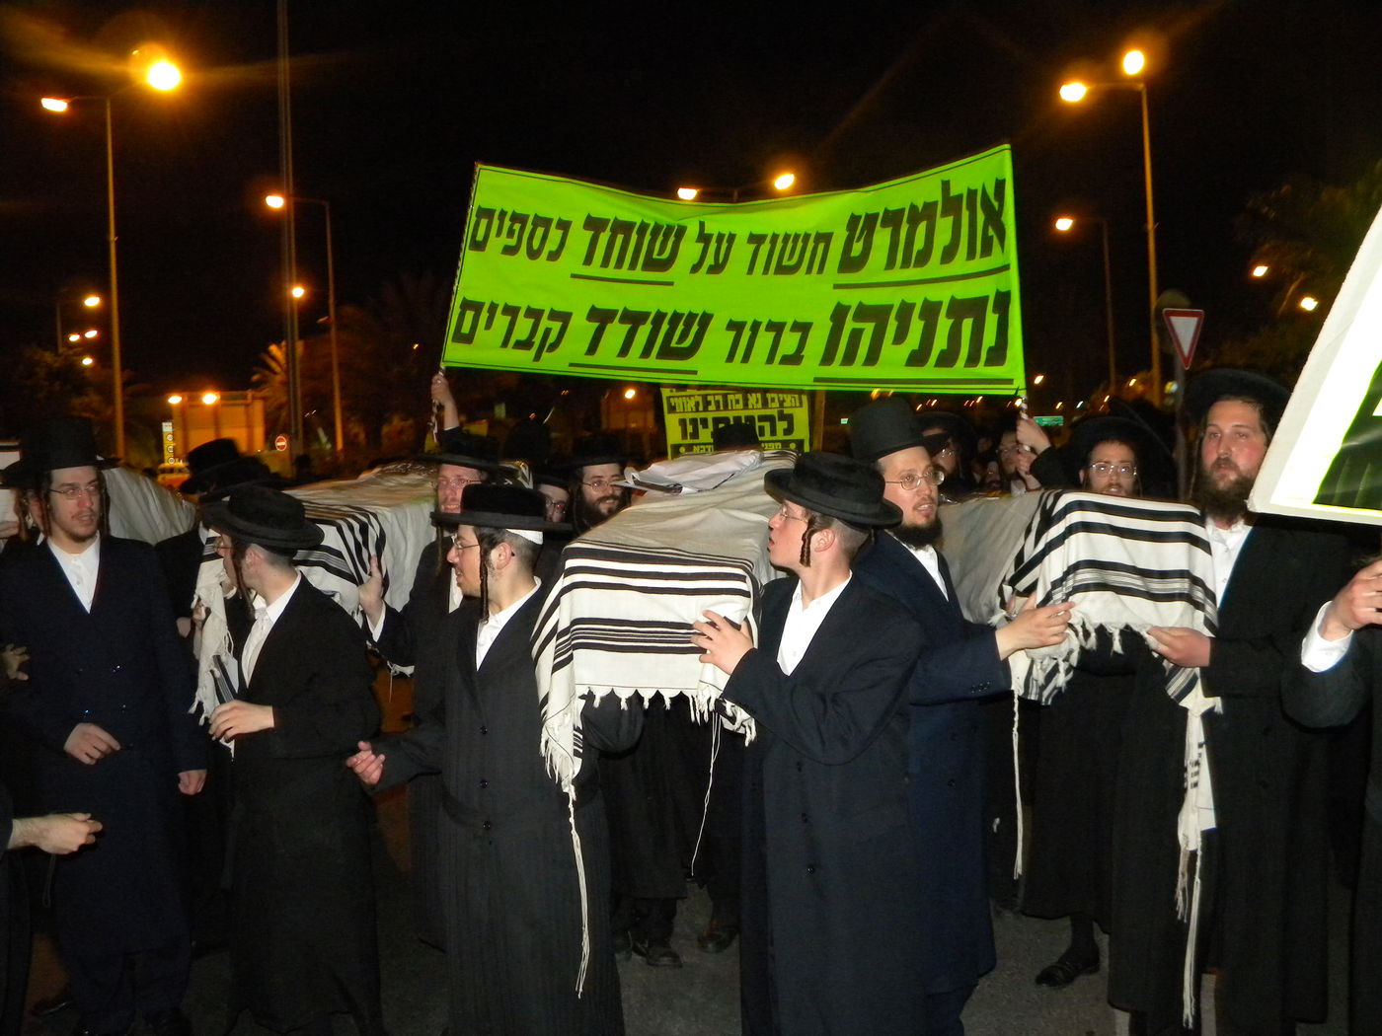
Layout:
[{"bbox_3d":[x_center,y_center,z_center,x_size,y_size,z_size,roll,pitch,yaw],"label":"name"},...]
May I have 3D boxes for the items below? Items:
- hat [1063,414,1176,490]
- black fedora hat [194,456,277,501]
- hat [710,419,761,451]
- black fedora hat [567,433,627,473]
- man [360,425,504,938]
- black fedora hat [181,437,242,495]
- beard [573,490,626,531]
[{"bbox_3d":[1.310,-0.200,3.420,0.330,0.140,0.350,-3,-17,1],"label":"hat"},{"bbox_3d":[-1.702,-0.136,4.200,0.340,0.130,0.310,-16,8,-31],"label":"black fedora hat"},{"bbox_3d":[0.205,-0.369,5.000,0.290,0.130,0.330,-2,2,12],"label":"hat"},{"bbox_3d":[-0.344,-0.235,4.020,0.300,0.135,0.330,-6,0,-24],"label":"black fedora hat"},{"bbox_3d":[-0.865,0.589,3.850,0.560,1.790,0.470,-1,2,21],"label":"man"},{"bbox_3d":[-1.880,-0.215,4.400,0.330,0.130,0.300,-24,10,-27],"label":"black fedora hat"},{"bbox_3d":[-0.319,-0.021,3.950,0.180,0.160,0.130,-5,2,-24],"label":"beard"}]

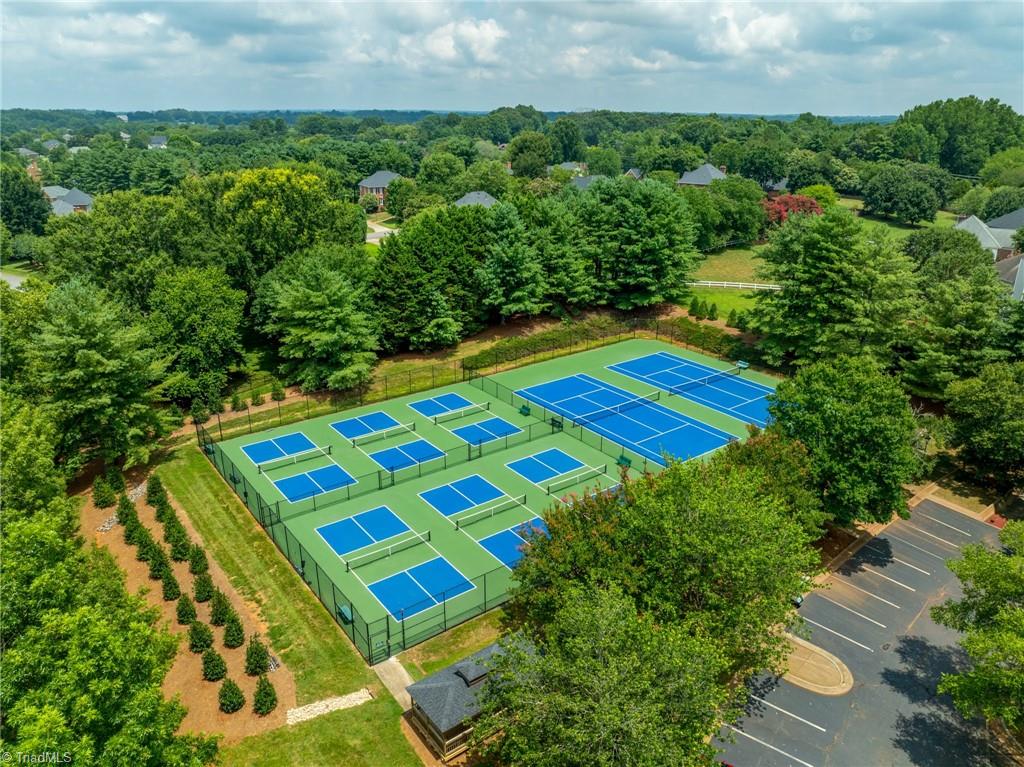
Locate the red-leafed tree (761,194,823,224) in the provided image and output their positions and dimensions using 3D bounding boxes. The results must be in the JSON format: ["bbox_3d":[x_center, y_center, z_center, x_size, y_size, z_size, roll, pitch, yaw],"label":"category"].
[{"bbox_3d":[56.325,-33.654,143.000,11.500,9.000,10.500,0,21,0],"label":"red-leafed tree"}]

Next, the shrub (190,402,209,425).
[{"bbox_3d":[-32.851,2.968,74.433,1.740,2.330,1.740,0,21,0],"label":"shrub"}]

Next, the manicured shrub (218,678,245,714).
[{"bbox_3d":[-15.426,16.957,38.914,1.368,1.908,1.368,-14,25,-35],"label":"manicured shrub"}]

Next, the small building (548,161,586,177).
[{"bbox_3d":[22.212,-84.848,284.000,16.000,9.000,12.000,4,21,8],"label":"small building"}]

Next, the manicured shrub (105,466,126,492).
[{"bbox_3d":[-34.691,8.242,61.927,1.540,2.230,1.540,0,21,0],"label":"manicured shrub"}]

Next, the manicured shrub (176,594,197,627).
[{"bbox_3d":[-20.922,14.361,45.429,1.167,2.084,1.167,-14,25,-35],"label":"manicured shrub"}]

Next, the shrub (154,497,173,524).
[{"bbox_3d":[-28.071,10.042,57.068,1.410,2.350,1.410,0,21,0],"label":"shrub"}]

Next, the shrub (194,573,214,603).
[{"bbox_3d":[-20.754,13.599,47.696,1.275,1.921,1.275,-14,25,-35],"label":"shrub"}]

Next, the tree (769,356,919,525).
[{"bbox_3d":[26.226,4.413,56.299,10.940,13.640,10.940,0,21,0],"label":"tree"}]

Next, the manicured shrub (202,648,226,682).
[{"bbox_3d":[-17.351,16.187,41.239,1.340,2.100,1.340,0,21,0],"label":"manicured shrub"}]

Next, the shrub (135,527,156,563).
[{"bbox_3d":[-26.886,11.644,51.821,1.295,2.567,1.295,-14,25,-35],"label":"shrub"}]

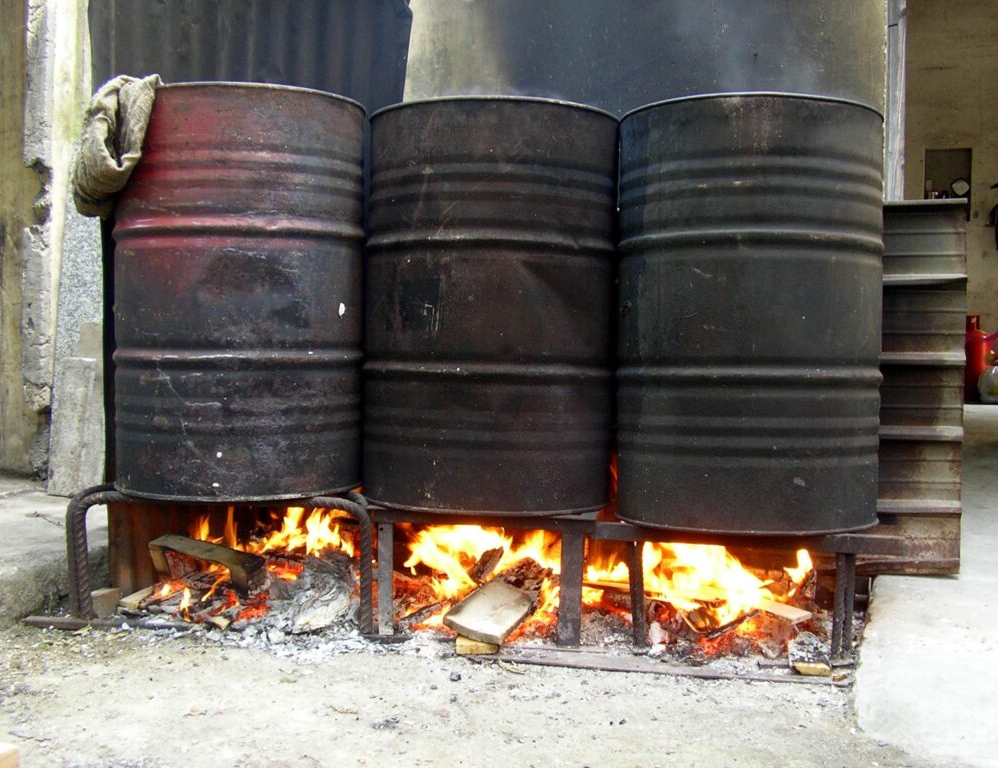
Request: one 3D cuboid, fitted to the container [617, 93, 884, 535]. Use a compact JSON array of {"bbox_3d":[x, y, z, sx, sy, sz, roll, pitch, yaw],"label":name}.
[{"bbox_3d":[0.561,-0.147,2.558,0.592,0.889,0.592,0,2,0],"label":"container"}]

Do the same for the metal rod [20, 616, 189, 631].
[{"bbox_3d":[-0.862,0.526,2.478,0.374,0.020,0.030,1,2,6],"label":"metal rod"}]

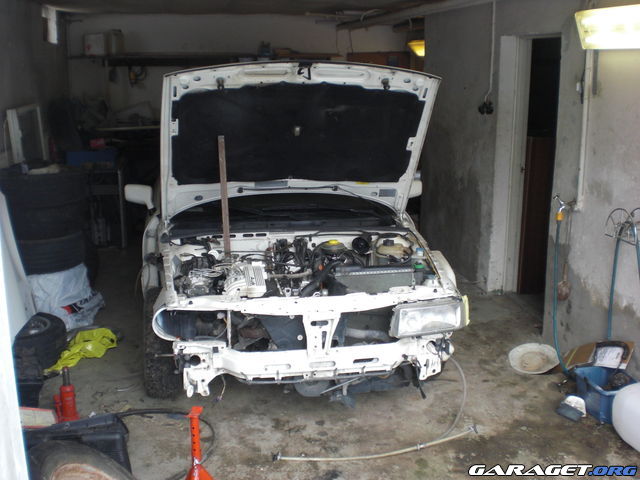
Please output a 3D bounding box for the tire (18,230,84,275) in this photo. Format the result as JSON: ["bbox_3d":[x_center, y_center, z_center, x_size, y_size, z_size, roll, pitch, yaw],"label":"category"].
[{"bbox_3d":[-1.976,0.061,4.937,0.620,0.215,0.620,-3,13,-10],"label":"tire"}]

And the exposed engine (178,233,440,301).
[{"bbox_3d":[-0.105,0.220,3.710,1.250,0.420,0.850,-3,13,-9],"label":"exposed engine"}]

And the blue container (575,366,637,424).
[{"bbox_3d":[1.485,0.805,3.626,0.250,0.180,0.310,-3,13,-10],"label":"blue container"}]

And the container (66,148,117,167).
[{"bbox_3d":[-2.356,-0.859,7.278,0.500,0.170,0.280,-3,13,-10],"label":"container"}]

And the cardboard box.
[{"bbox_3d":[-2.438,-2.123,7.630,0.240,0.250,0.230,-3,13,-10],"label":"cardboard box"}]

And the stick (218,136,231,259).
[{"bbox_3d":[-0.488,-0.213,3.607,0.040,0.670,0.025,-3,24,-9],"label":"stick"}]

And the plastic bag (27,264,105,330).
[{"bbox_3d":[-1.864,0.408,4.857,0.620,0.420,0.520,0,13,0],"label":"plastic bag"}]

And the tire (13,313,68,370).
[{"bbox_3d":[-1.883,0.644,4.357,0.600,0.200,0.600,-3,13,-10],"label":"tire"}]

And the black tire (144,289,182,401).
[{"bbox_3d":[-0.851,0.561,3.808,0.190,0.600,0.600,-3,13,-9],"label":"black tire"}]

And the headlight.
[{"bbox_3d":[0.498,0.348,3.341,0.380,0.160,0.170,-4,14,-14],"label":"headlight"}]

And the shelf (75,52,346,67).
[{"bbox_3d":[-1.261,-2.030,7.901,3.000,0.100,0.300,-3,13,-10],"label":"shelf"}]

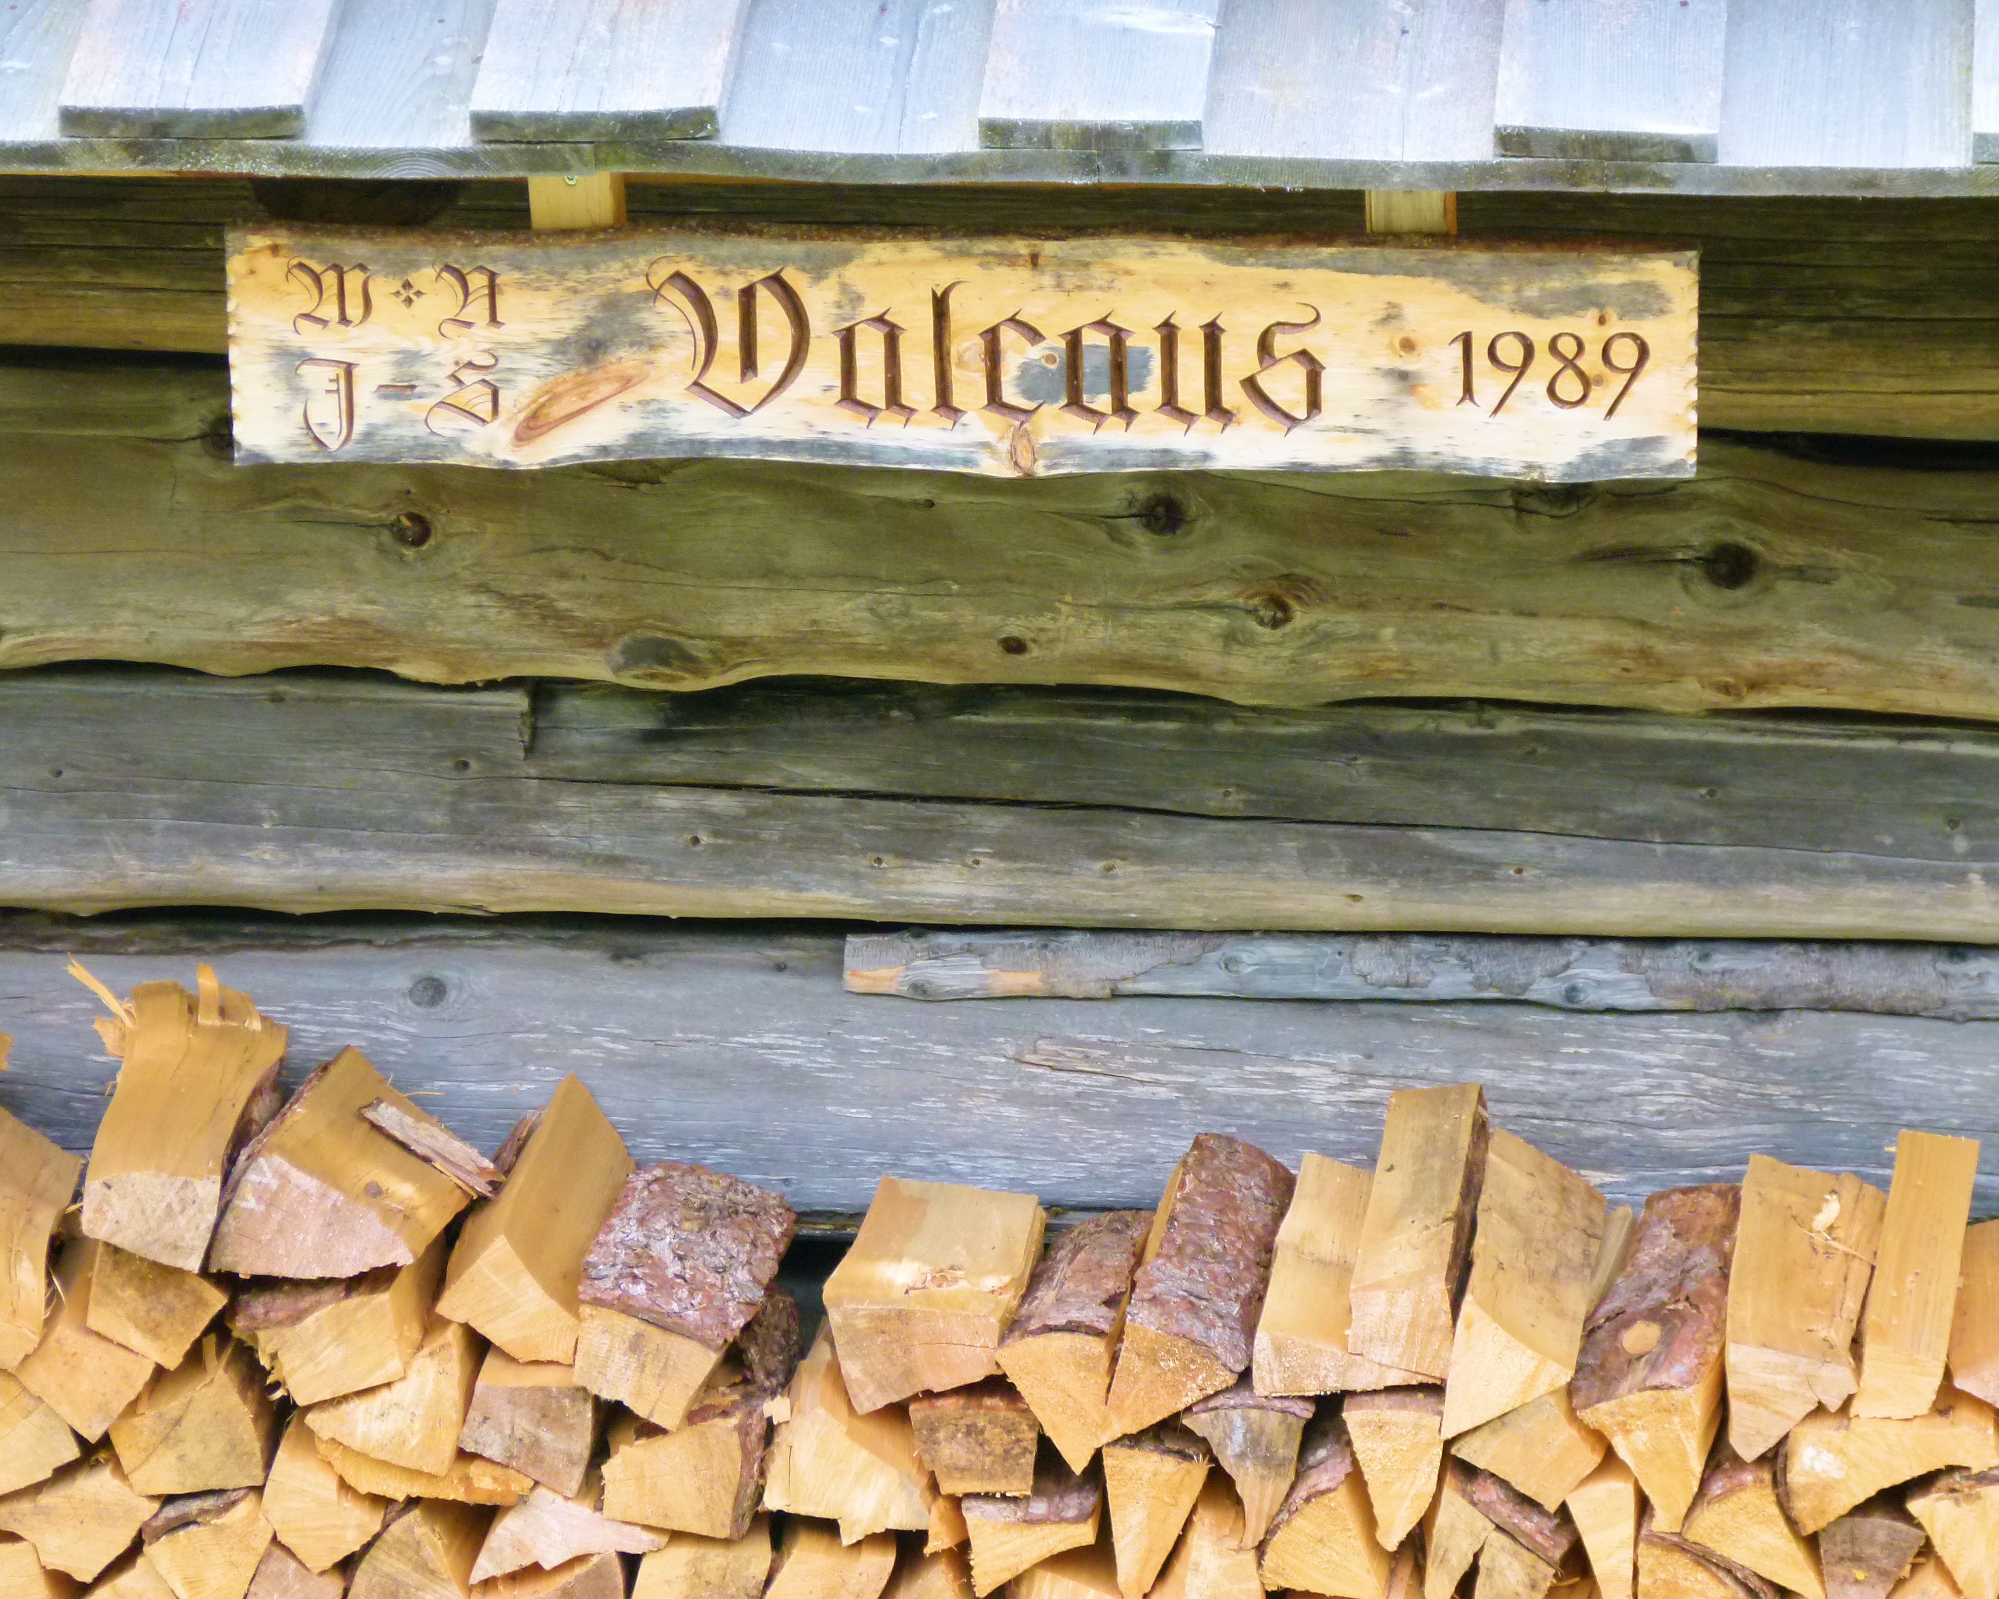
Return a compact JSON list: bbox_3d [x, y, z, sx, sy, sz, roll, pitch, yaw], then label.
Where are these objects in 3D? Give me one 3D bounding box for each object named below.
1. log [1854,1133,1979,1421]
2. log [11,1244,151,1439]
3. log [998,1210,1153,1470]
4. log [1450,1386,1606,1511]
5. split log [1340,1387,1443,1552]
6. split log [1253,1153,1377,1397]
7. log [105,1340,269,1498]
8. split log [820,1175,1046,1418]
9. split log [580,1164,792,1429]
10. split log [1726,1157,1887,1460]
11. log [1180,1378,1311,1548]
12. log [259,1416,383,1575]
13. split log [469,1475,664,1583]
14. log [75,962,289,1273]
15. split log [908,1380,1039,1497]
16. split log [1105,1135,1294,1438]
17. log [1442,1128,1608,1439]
[{"bbox_3d":[0.635,0.327,9.307,0.065,0.061,0.340,2,24,7],"label":"log"},{"bbox_3d":[-0.632,0.347,9.501,0.074,0.073,0.320,36,17,-10],"label":"log"},{"bbox_3d":[0.054,0.377,9.440,0.079,0.103,0.310,2,14,6],"label":"log"},{"bbox_3d":[0.377,0.373,9.068,0.093,0.074,0.340,31,20,-3],"label":"log"},{"bbox_3d":[0.289,0.407,9.437,0.068,0.120,0.320,2,21,6],"label":"split log"},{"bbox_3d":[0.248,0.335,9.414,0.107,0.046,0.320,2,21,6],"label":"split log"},{"bbox_3d":[-0.537,0.369,9.143,0.104,0.098,0.340,-6,17,4],"label":"log"},{"bbox_3d":[-0.042,0.341,9.369,0.122,0.092,0.330,2,14,5],"label":"split log"},{"bbox_3d":[-0.231,0.350,9.389,0.110,0.075,0.330,18,16,1],"label":"split log"},{"bbox_3d":[0.561,0.354,9.321,0.090,0.090,0.335,2,21,6],"label":"split log"},{"bbox_3d":[0.191,0.411,9.447,0.089,0.120,0.320,2,19,7],"label":"log"},{"bbox_3d":[-0.443,0.426,9.157,0.086,0.095,0.340,1,17,3],"label":"log"},{"bbox_3d":[-0.293,0.452,9.506,0.144,0.066,0.320,-10,18,8],"label":"split log"},{"bbox_3d":[-0.555,0.224,9.088,0.093,0.071,0.340,4,19,2],"label":"log"},{"bbox_3d":[-0.002,0.391,9.381,0.092,0.085,0.330,1,17,5],"label":"split log"},{"bbox_3d":[0.138,0.340,9.074,0.087,0.094,0.340,14,21,3],"label":"split log"},{"bbox_3d":[0.363,0.334,9.330,0.092,0.110,0.330,2,19,5],"label":"log"}]

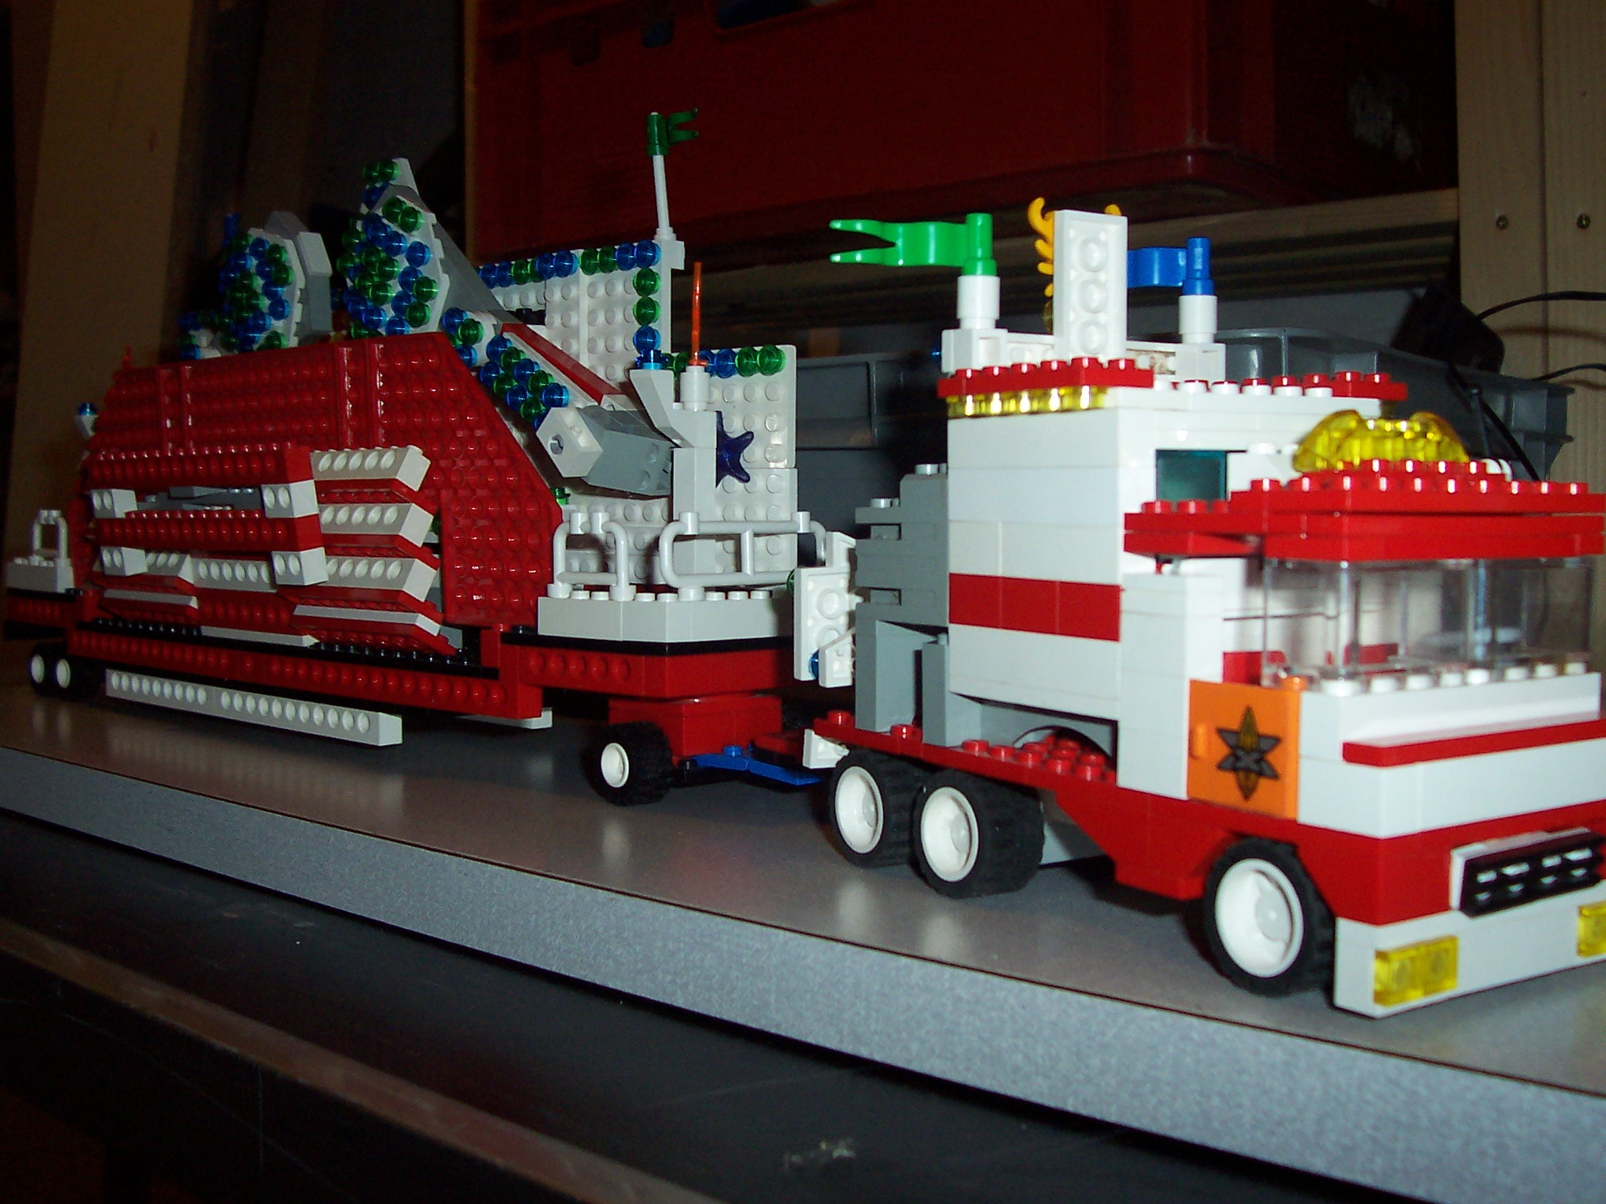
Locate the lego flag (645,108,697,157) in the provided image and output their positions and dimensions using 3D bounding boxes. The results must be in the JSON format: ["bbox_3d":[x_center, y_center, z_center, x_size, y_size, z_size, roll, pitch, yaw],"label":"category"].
[{"bbox_3d":[-0.035,-0.129,0.467,0.007,0.012,0.032,-10,11,-27],"label":"lego flag"}]

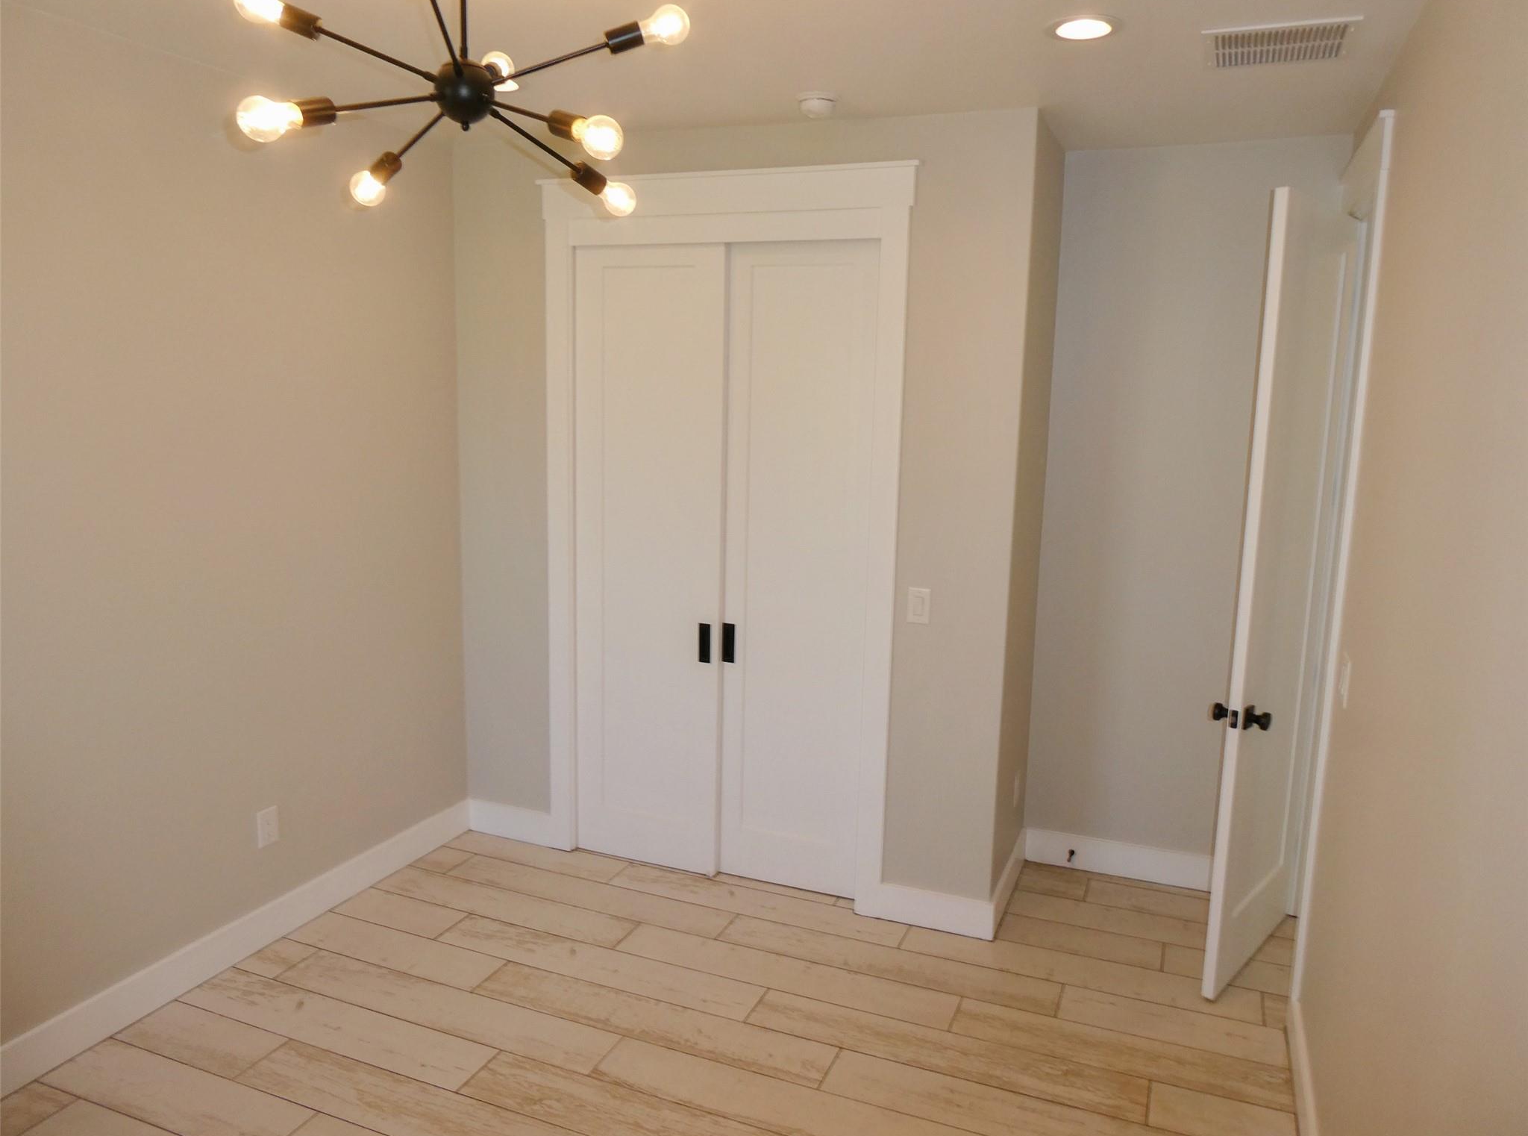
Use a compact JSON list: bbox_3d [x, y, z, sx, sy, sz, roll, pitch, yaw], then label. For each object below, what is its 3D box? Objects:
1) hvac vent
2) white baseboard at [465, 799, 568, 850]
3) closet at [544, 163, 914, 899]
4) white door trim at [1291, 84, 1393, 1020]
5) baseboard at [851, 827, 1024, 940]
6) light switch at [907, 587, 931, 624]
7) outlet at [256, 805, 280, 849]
[{"bbox_3d":[1.268,-1.288,2.615,0.346,0.018,0.295,5,10,22],"label":"hvac vent"},{"bbox_3d":[-1.027,1.067,4.414,0.501,0.135,0.018,5,10,22],"label":"white baseboard"},{"bbox_3d":[-0.143,-0.106,4.023,1.427,2.617,0.300,5,10,22],"label":"closet"},{"bbox_3d":[1.765,0.042,3.373,0.030,2.617,0.897,5,10,22],"label":"white door trim"},{"bbox_3d":[0.705,1.159,4.091,0.500,0.137,0.725,5,10,22],"label":"baseboard"},{"bbox_3d":[0.530,0.132,3.629,0.073,0.118,0.010,5,10,22],"label":"light switch"},{"bbox_3d":[-1.642,0.857,3.515,0.010,0.118,0.073,5,10,22],"label":"outlet"}]

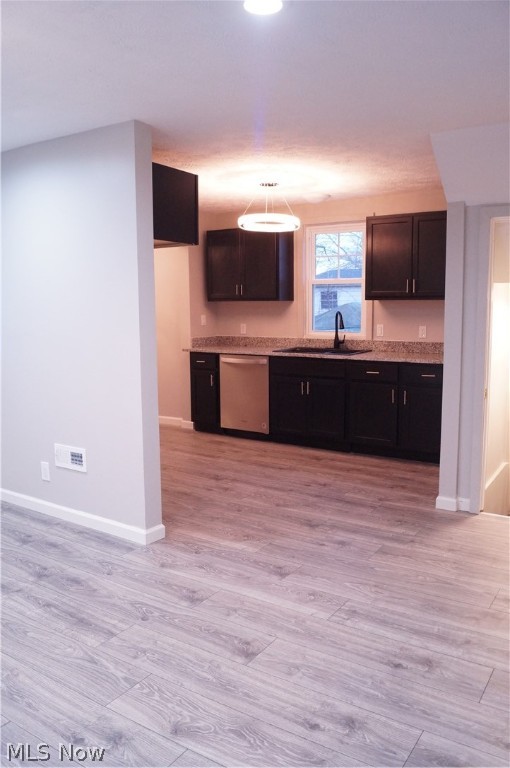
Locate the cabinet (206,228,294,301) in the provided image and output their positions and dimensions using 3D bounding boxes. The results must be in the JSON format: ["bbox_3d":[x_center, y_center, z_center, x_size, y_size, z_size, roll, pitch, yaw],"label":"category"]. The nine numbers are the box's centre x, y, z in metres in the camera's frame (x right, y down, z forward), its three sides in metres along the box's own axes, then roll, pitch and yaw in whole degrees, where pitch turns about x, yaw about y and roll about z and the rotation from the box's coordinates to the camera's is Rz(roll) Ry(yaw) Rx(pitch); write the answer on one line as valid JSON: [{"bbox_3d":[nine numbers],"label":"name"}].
[{"bbox_3d":[-0.051,-1.276,6.249,0.914,0.757,0.325,5,9,33],"label":"cabinet"}]

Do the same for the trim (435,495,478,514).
[{"bbox_3d":[1.350,0.810,3.839,0.270,0.084,0.040,5,9,33],"label":"trim"}]

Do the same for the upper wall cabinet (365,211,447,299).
[{"bbox_3d":[1.499,-1.147,5.245,0.900,0.757,0.325,5,9,33],"label":"upper wall cabinet"}]

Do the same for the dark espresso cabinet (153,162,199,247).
[{"bbox_3d":[-0.900,-1.138,3.770,0.850,0.444,0.630,5,9,33],"label":"dark espresso cabinet"}]

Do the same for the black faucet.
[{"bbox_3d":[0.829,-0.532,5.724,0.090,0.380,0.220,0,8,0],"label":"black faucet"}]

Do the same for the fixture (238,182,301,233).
[{"bbox_3d":[0.116,-1.493,4.821,0.520,0.380,0.520,0,8,0],"label":"fixture"}]

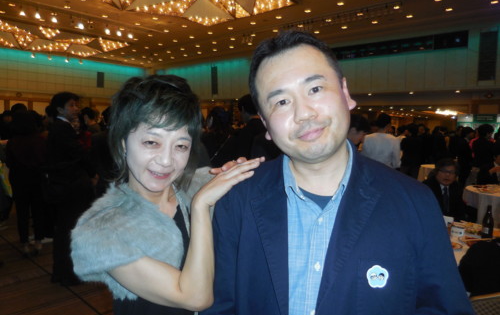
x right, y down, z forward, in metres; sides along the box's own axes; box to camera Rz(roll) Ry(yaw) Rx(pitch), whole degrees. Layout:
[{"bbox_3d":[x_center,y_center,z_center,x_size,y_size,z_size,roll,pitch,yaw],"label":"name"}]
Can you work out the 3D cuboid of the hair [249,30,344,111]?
[{"bbox_3d":[0.090,-0.168,0.740,0.177,0.165,0.190,-19,2,10],"label":"hair"}]

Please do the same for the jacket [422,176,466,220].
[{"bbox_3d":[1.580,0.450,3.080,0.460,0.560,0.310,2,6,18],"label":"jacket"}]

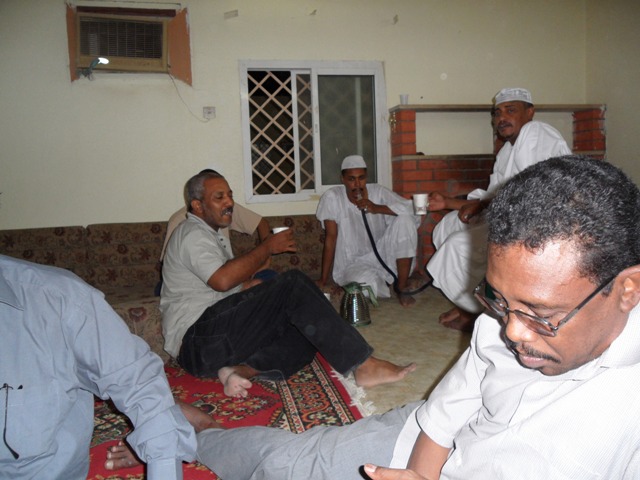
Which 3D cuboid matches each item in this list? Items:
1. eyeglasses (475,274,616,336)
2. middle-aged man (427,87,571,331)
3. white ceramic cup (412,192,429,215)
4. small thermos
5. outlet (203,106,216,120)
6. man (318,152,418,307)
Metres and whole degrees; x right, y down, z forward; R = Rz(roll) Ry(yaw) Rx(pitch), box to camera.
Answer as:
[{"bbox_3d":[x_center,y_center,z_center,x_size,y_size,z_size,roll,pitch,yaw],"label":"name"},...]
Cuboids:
[{"bbox_3d":[0.280,0.054,0.603,0.140,0.045,0.140,-36,26,-14],"label":"eyeglasses"},{"bbox_3d":[0.890,-0.156,2.420,0.740,1.130,0.500,-4,5,-19],"label":"middle-aged man"},{"bbox_3d":[0.475,-0.173,2.360,0.074,0.096,0.074,-2,4,0],"label":"white ceramic cup"},{"bbox_3d":[0.204,0.321,2.573,0.190,0.215,0.150,-3,4,-5],"label":"small thermos"},{"bbox_3d":[-0.737,-0.848,3.334,0.085,0.085,0.014,-3,5,-12],"label":"outlet"},{"bbox_3d":[0.297,-0.071,3.060,0.610,0.910,0.600,-3,4,-7],"label":"man"}]

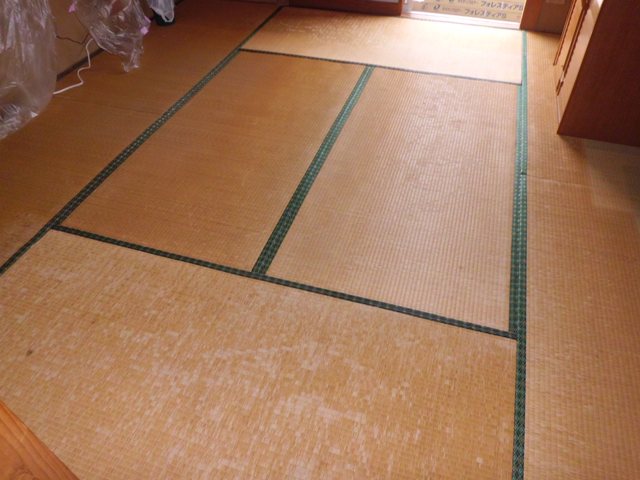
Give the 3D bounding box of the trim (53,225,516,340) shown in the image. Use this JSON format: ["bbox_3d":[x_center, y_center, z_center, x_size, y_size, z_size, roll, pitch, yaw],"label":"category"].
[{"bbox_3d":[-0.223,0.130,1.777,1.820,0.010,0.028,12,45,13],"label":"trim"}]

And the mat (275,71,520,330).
[{"bbox_3d":[0.486,-0.387,2.316,0.883,0.030,1.820,12,45,13],"label":"mat"}]

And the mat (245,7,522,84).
[{"bbox_3d":[0.453,-1.372,3.339,1.820,0.030,0.857,12,45,13],"label":"mat"}]

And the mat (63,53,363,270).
[{"bbox_3d":[-0.381,-0.568,2.517,0.883,0.030,1.820,12,45,13],"label":"mat"}]

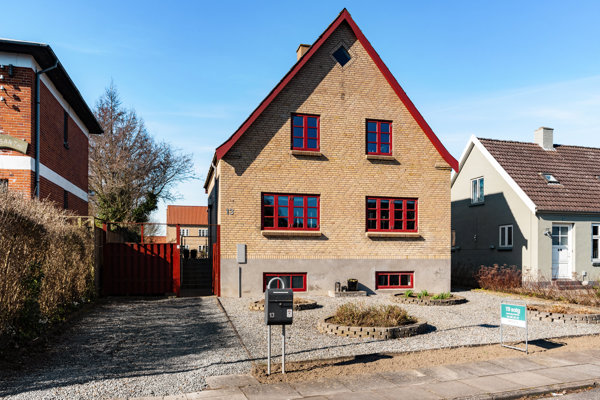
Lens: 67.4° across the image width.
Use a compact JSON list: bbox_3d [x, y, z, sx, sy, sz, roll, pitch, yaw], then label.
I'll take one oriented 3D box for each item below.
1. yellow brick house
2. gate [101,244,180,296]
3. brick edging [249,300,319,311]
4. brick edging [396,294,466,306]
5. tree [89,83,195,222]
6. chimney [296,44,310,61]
[{"bbox_3d":[0.540,-1.300,17.700,8.050,8.950,7.500,1,-4,-14],"label":"yellow brick house"},{"bbox_3d":[-4.540,1.990,12.900,2.150,1.550,0.100,1,-4,-14],"label":"gate"},{"bbox_3d":[-0.400,2.560,11.000,1.680,0.200,1.600,0,-4,0],"label":"brick edging"},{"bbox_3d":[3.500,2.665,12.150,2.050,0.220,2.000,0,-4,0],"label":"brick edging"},{"bbox_3d":[-8.850,-0.900,24.000,6.500,9.900,6.200,1,-4,-14],"label":"tree"},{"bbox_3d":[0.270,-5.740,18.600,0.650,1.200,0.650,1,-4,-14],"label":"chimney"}]

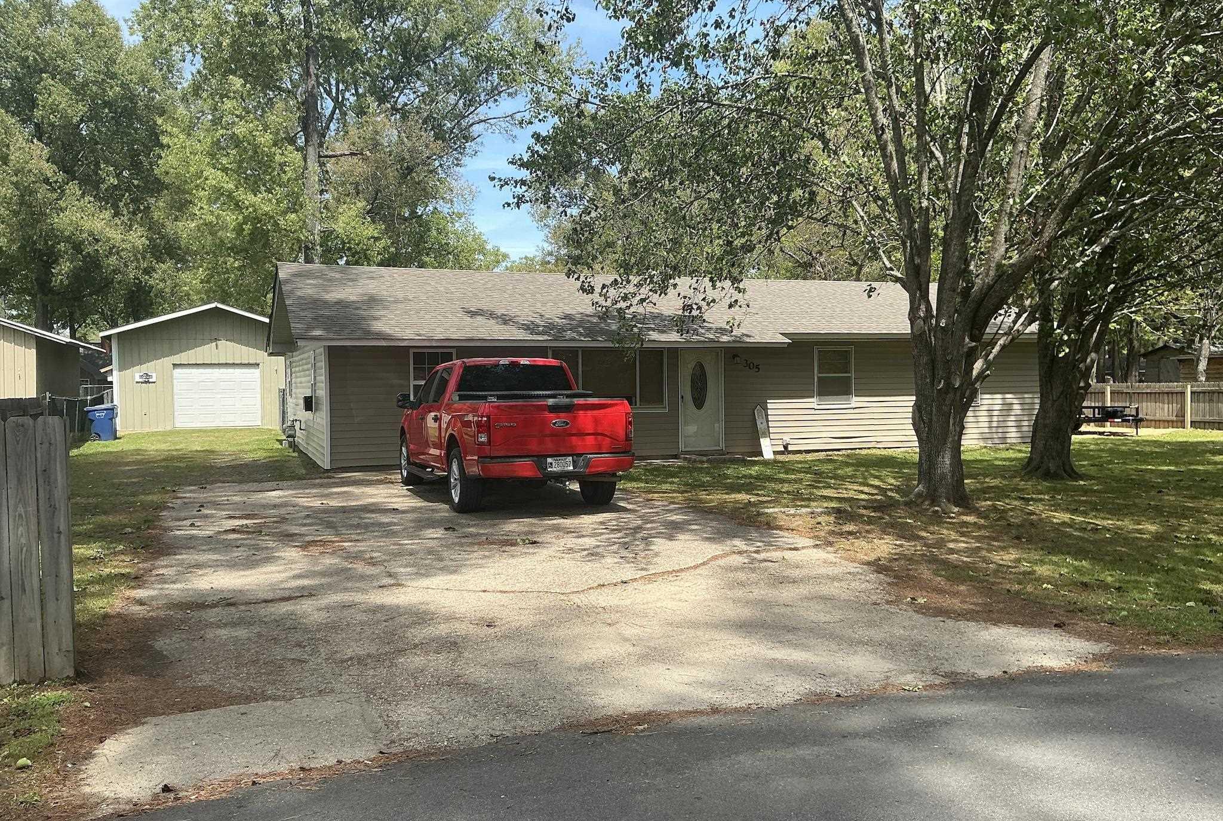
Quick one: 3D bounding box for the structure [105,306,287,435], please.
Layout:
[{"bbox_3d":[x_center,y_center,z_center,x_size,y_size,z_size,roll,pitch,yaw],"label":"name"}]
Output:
[{"bbox_3d":[-14.743,-1.543,37.105,7.028,4.253,8.200,-1,2,-21],"label":"structure"}]

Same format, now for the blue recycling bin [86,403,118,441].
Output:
[{"bbox_3d":[-15.157,0.355,29.400,0.860,1.110,0.660,-1,2,-17],"label":"blue recycling bin"}]

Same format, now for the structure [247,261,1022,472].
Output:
[{"bbox_3d":[0.937,-1.214,23.765,16.895,4.080,9.490,-1,2,-21],"label":"structure"}]

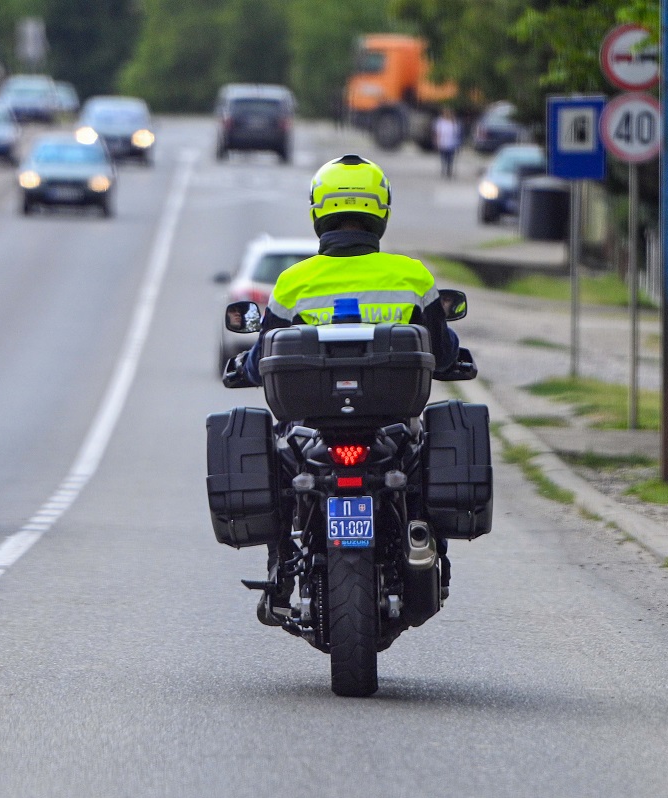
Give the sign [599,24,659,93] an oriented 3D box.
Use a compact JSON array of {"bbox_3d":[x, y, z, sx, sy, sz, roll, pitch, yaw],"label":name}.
[{"bbox_3d":[2.623,-2.993,58.200,0.600,0.600,0.050,0,1,2],"label":"sign"}]

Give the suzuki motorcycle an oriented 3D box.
[{"bbox_3d":[0.055,0.275,22.400,0.920,1.380,2.280,-1,1,0],"label":"suzuki motorcycle"}]

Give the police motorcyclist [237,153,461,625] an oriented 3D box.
[{"bbox_3d":[0.050,-0.036,22.600,0.750,1.580,0.800,0,1,0],"label":"police motorcyclist"}]

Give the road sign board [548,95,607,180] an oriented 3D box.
[{"bbox_3d":[2.487,-2.689,68.300,0.600,0.880,0.050,0,1,2],"label":"road sign board"}]

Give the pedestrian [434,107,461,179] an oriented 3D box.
[{"bbox_3d":[2.743,-6.188,161.000,0.550,1.660,0.350,0,1,0],"label":"pedestrian"}]

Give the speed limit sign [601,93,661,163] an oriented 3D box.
[{"bbox_3d":[2.618,-2.367,58.000,0.600,0.600,0.050,0,1,2],"label":"speed limit sign"}]

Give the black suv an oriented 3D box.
[{"bbox_3d":[-1.895,-6.618,160.800,1.820,1.780,4.450,0,3,-1],"label":"black suv"}]

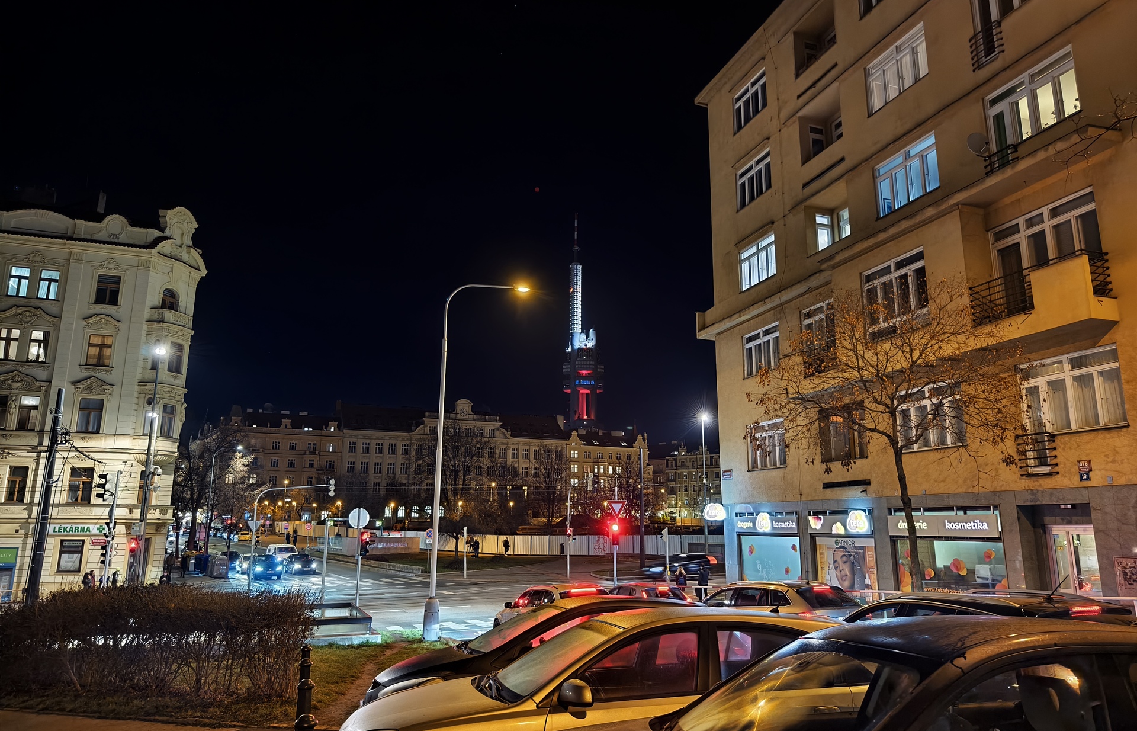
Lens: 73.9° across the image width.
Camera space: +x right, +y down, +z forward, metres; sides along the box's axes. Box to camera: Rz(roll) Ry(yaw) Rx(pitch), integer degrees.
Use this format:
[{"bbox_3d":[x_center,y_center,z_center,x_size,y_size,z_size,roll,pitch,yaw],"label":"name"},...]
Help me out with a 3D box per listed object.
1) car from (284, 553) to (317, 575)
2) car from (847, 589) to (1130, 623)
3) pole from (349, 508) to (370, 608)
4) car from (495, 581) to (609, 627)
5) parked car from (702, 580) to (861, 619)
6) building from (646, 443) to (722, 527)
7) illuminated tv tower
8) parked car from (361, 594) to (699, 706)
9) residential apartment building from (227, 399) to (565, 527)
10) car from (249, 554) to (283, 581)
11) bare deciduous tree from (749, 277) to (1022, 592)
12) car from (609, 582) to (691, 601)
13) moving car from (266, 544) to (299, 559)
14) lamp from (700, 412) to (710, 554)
[{"bbox_3d":[-19.084,13.913,53.675,1.800,1.470,4.350,7,-14,-27],"label":"car"},{"bbox_3d":[4.656,3.541,9.347,1.810,1.460,4.600,4,-16,-16],"label":"car"},{"bbox_3d":[-6.977,6.663,24.746,0.700,3.918,0.140,4,-12,-16],"label":"pole"},{"bbox_3d":[-0.420,6.005,18.103,1.770,1.440,4.270,6,-17,-24],"label":"car"},{"bbox_3d":[4.113,5.310,15.901,1.820,1.480,4.650,5,-16,-20],"label":"parked car"},{"bbox_3d":[32.585,33.760,211.669,24.000,23.500,14.000,-4,-13,19],"label":"building"},{"bbox_3d":[10.151,0.158,505.036,28.000,216.000,28.000,0,-12,1],"label":"illuminated tv tower"},{"bbox_3d":[-0.029,3.218,7.938,4.250,1.460,1.770,3,-16,-15],"label":"parked car"},{"bbox_3d":[-36.048,21.658,166.821,71.453,27.235,17.000,4,-13,-18],"label":"residential apartment building"},{"bbox_3d":[-19.859,13.098,49.571,1.800,1.500,4.300,6,-13,-24],"label":"car"},{"bbox_3d":[6.899,1.943,16.162,5.600,7.895,5.000,-5,-13,23],"label":"bare deciduous tree"},{"bbox_3d":[2.163,7.502,23.354,1.740,1.460,4.150,4,-15,-18],"label":"car"},{"bbox_3d":[-23.274,15.570,61.587,1.800,1.850,4.500,6,-13,-25],"label":"moving car"},{"bbox_3d":[9.252,8.469,50.352,0.400,10.575,0.900,5,-13,-20],"label":"lamp"}]

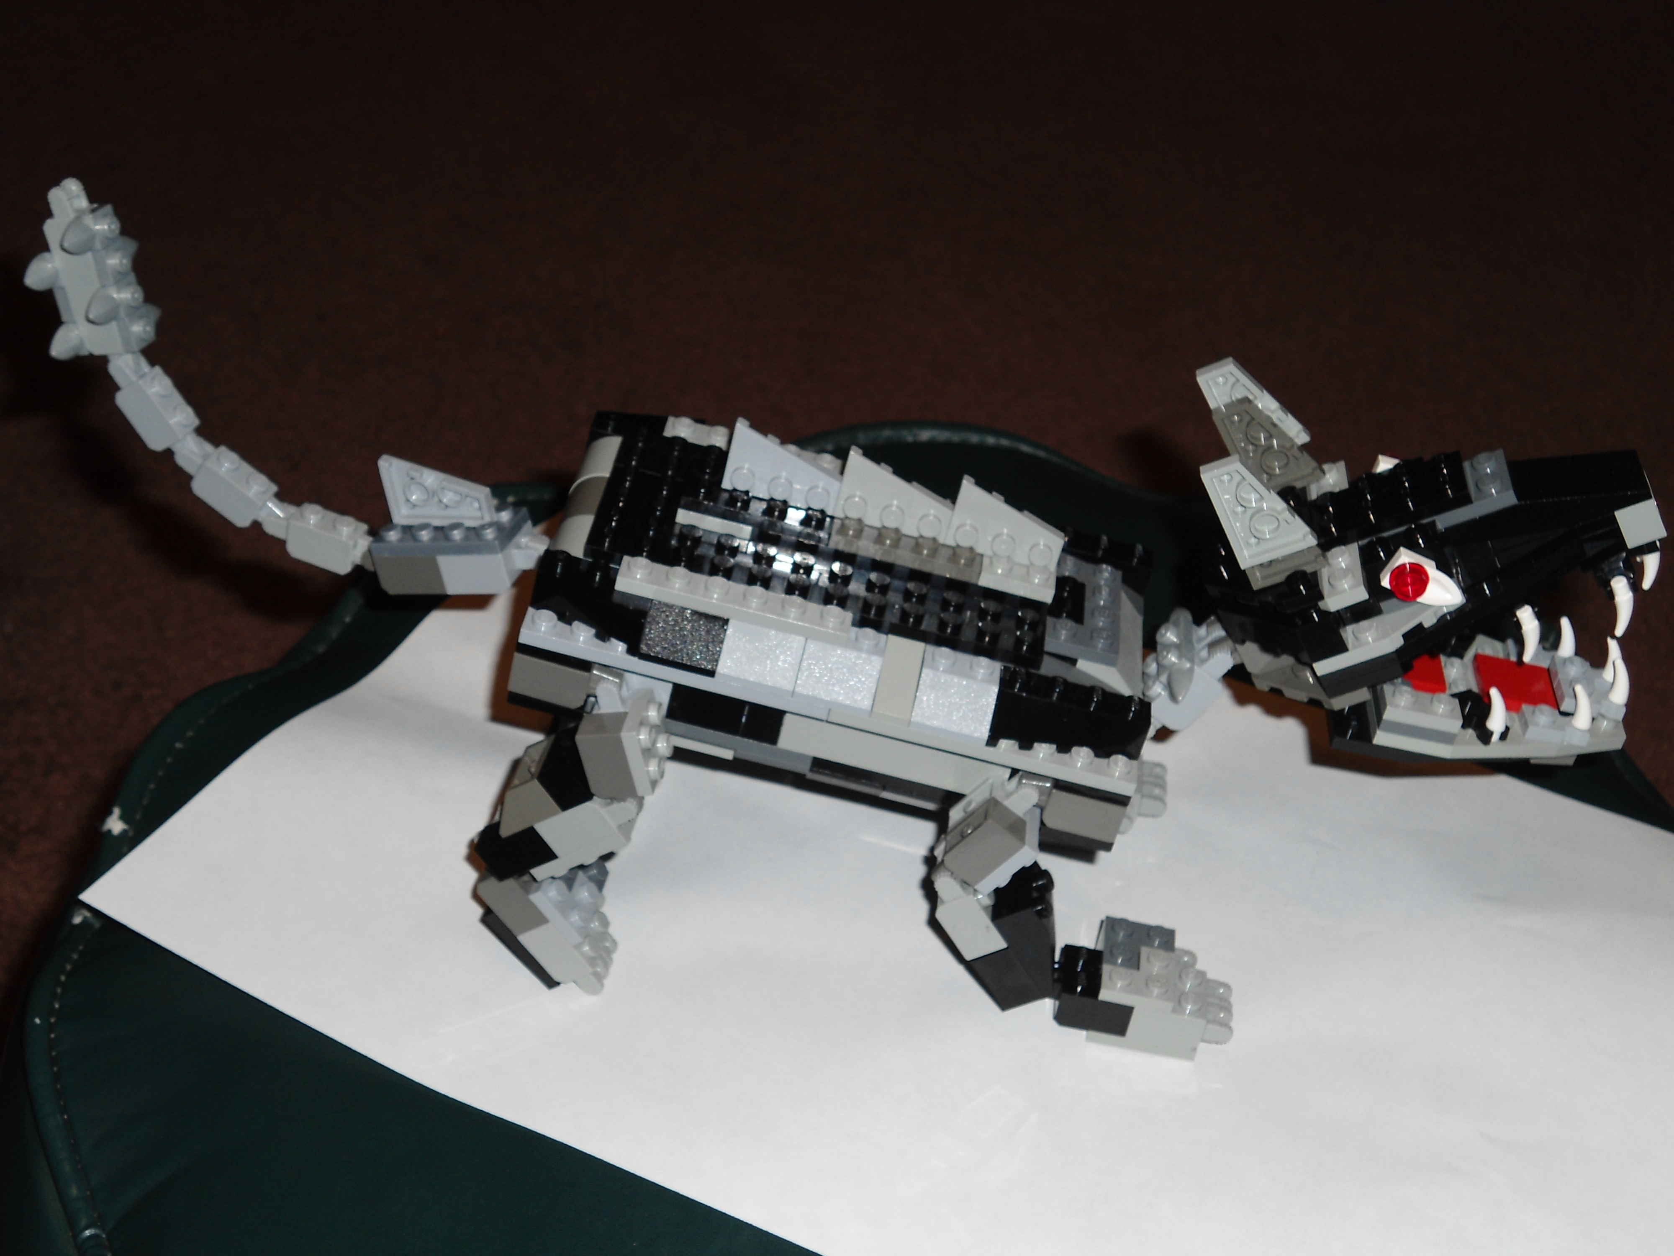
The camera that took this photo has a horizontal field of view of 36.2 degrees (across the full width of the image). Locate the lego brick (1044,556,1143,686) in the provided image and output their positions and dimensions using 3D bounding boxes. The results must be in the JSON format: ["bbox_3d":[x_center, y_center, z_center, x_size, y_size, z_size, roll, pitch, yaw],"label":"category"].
[{"bbox_3d":[0.055,-0.001,0.544,0.024,0.009,0.035,14,34,-2],"label":"lego brick"}]

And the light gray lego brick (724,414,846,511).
[{"bbox_3d":[-0.011,-0.033,0.534,0.024,0.016,0.005,14,34,-2],"label":"light gray lego brick"}]

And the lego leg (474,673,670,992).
[{"bbox_3d":[-0.055,0.040,0.554,0.042,0.087,0.024,6,34,4],"label":"lego leg"}]

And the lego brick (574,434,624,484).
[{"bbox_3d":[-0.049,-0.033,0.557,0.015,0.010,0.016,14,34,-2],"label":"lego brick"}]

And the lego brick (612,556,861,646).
[{"bbox_3d":[-0.021,-0.006,0.518,0.048,0.005,0.008,14,34,-2],"label":"lego brick"}]

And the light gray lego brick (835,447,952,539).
[{"bbox_3d":[0.013,-0.028,0.534,0.024,0.016,0.005,14,34,-2],"label":"light gray lego brick"}]

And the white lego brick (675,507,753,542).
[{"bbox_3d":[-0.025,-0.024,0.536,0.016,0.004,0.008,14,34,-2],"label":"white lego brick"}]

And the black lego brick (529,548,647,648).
[{"bbox_3d":[-0.049,-0.006,0.518,0.024,0.011,0.016,14,34,-2],"label":"black lego brick"}]

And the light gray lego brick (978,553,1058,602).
[{"bbox_3d":[0.038,-0.011,0.536,0.016,0.005,0.008,14,34,-2],"label":"light gray lego brick"}]

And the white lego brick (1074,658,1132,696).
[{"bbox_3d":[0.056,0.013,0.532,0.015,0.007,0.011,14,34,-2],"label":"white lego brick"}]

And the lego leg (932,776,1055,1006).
[{"bbox_3d":[0.035,0.054,0.546,0.029,0.060,0.016,5,34,4],"label":"lego leg"}]

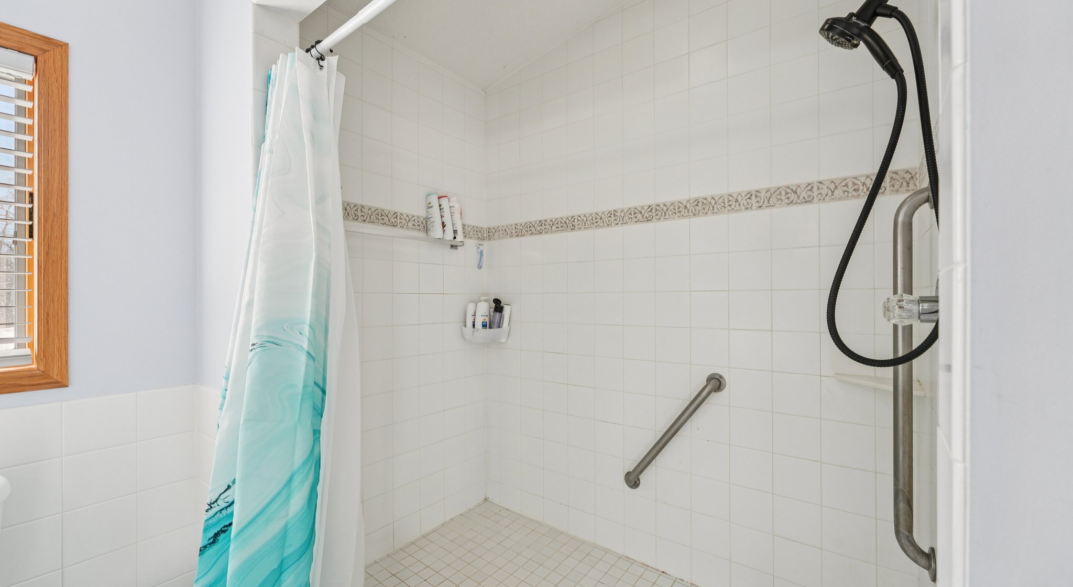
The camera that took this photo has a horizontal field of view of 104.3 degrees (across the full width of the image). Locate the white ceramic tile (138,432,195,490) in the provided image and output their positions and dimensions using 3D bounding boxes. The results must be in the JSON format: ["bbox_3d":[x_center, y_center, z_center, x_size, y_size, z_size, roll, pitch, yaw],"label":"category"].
[{"bbox_3d":[-1.195,0.541,1.351,0.010,0.154,0.142,-1,-1,39],"label":"white ceramic tile"}]

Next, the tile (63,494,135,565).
[{"bbox_3d":[-1.287,0.696,1.234,0.010,0.154,0.152,-1,-1,39],"label":"tile"}]

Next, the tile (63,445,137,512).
[{"bbox_3d":[-1.288,0.540,1.236,0.010,0.154,0.152,-1,-1,39],"label":"tile"}]

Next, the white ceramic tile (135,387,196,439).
[{"bbox_3d":[-1.195,0.385,1.352,0.010,0.154,0.142,-1,-1,39],"label":"white ceramic tile"}]

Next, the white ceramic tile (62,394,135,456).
[{"bbox_3d":[-1.288,0.384,1.237,0.010,0.154,0.152,-1,-1,39],"label":"white ceramic tile"}]

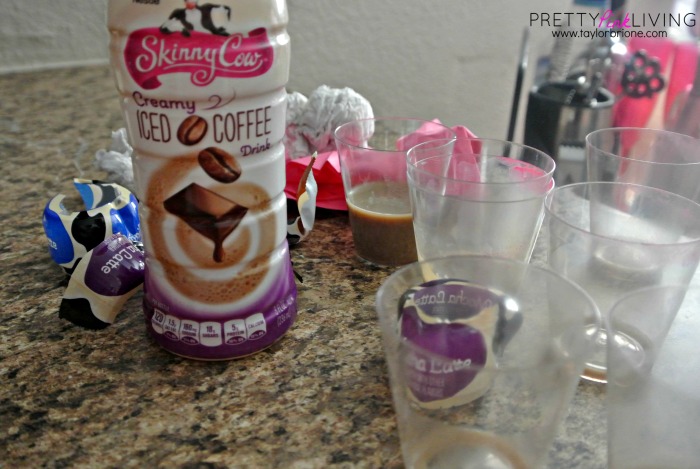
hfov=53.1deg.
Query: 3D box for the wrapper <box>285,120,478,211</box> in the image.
[{"bbox_3d":[0.014,-0.038,0.374,0.114,0.033,0.076,1,24,0],"label":"wrapper"}]

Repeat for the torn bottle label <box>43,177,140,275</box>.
[{"bbox_3d":[-0.111,-0.005,0.296,0.041,0.032,0.037,-7,26,-18],"label":"torn bottle label"}]

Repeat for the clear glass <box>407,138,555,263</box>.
[{"bbox_3d":[0.045,0.001,0.255,0.051,0.060,0.051,1,24,0],"label":"clear glass"}]

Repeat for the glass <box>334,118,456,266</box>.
[{"bbox_3d":[0.018,-0.018,0.303,0.051,0.053,0.051,1,24,0],"label":"glass"}]

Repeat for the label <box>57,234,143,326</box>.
[{"bbox_3d":[-0.086,0.014,0.260,0.038,0.028,0.031,7,25,14],"label":"label"}]

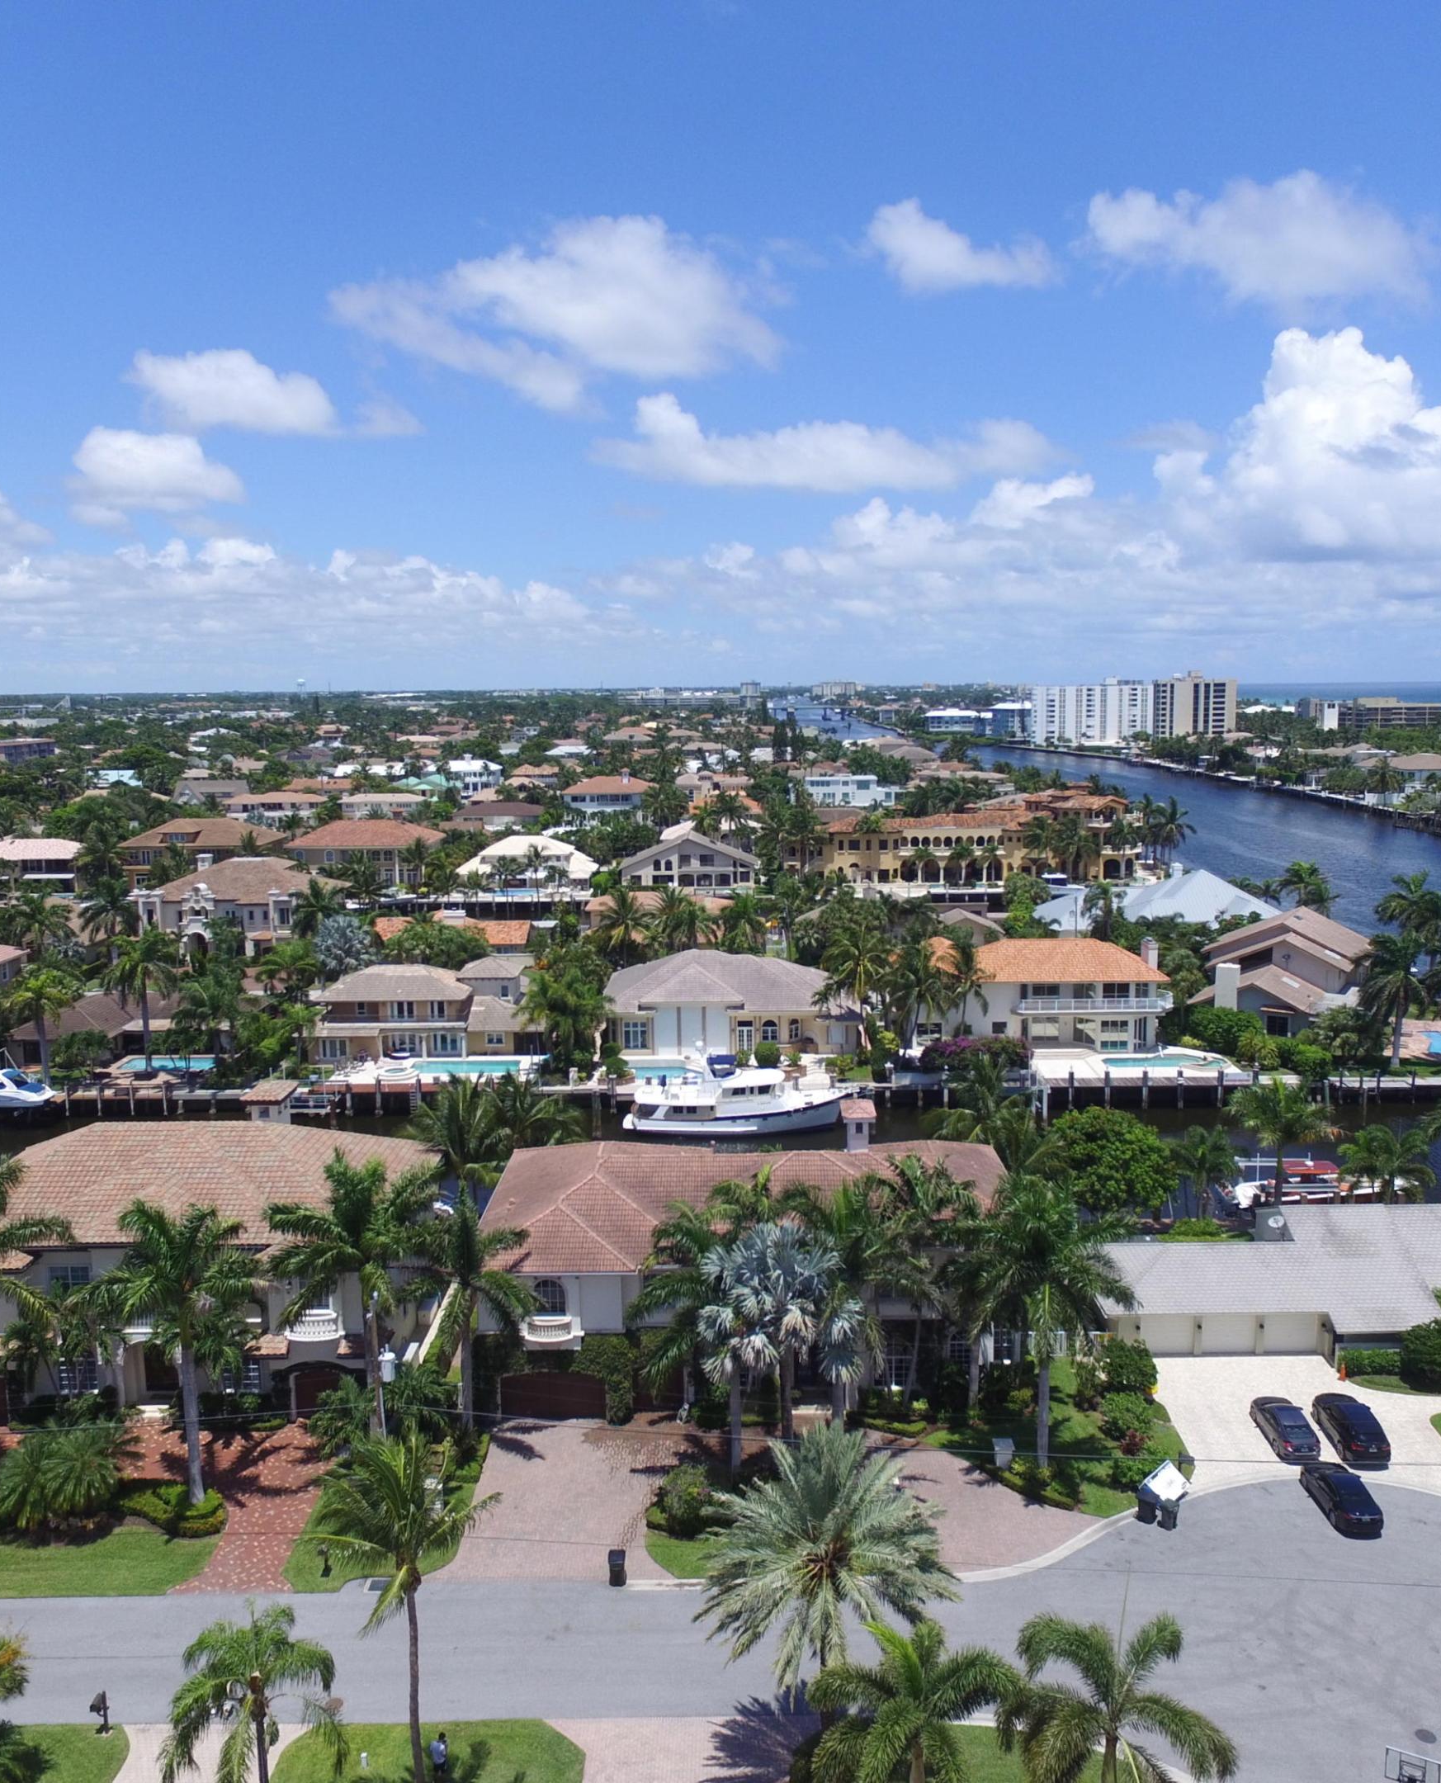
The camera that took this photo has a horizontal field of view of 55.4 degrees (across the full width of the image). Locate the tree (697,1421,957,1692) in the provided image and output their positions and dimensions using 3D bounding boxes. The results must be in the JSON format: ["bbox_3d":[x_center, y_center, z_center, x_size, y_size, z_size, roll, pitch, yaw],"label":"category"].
[{"bbox_3d":[3.382,22.764,43.604,8.200,10.880,7.950,0,9,0],"label":"tree"}]

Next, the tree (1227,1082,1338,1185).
[{"bbox_3d":[36.987,17.594,90.687,7.333,9.538,7.333,0,9,0],"label":"tree"}]

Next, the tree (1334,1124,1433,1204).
[{"bbox_3d":[42.024,18.007,86.933,6.220,6.750,6.030,0,9,0],"label":"tree"}]

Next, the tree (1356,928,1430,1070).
[{"bbox_3d":[62.319,10.284,127.494,6.530,12.584,6.530,0,9,0],"label":"tree"}]

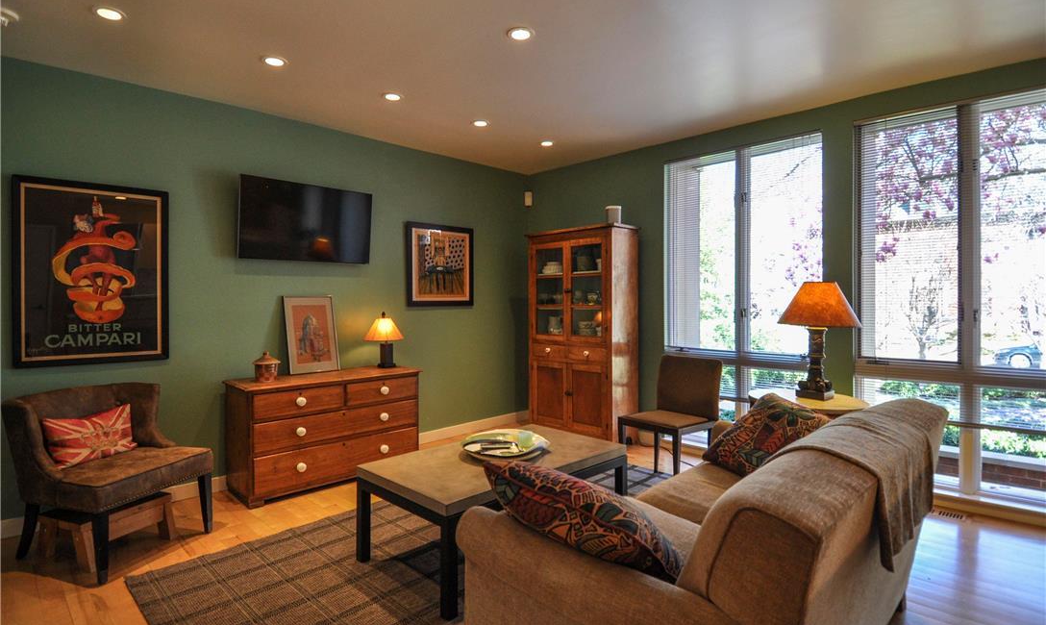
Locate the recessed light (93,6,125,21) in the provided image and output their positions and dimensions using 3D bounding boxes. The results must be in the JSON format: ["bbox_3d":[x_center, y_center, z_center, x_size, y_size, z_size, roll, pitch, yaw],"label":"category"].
[{"bbox_3d":[-1.987,-1.433,2.510,0.130,0.030,0.130,-1,1,-45],"label":"recessed light"}]

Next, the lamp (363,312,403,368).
[{"bbox_3d":[-1.078,0.207,4.095,0.299,0.415,0.299,-2,2,-44],"label":"lamp"}]

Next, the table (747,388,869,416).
[{"bbox_3d":[1.681,0.833,3.125,0.595,0.640,0.676,-2,2,-44],"label":"table"}]

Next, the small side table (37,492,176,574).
[{"bbox_3d":[-2.086,1.088,2.661,0.390,0.225,0.410,0,1,25],"label":"small side table"}]

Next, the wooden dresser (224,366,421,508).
[{"bbox_3d":[-1.434,0.849,3.866,1.282,0.738,0.537,-1,1,-45],"label":"wooden dresser"}]

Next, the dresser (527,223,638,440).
[{"bbox_3d":[0.546,0.218,4.946,0.419,1.950,1.031,-1,1,-45],"label":"dresser"}]

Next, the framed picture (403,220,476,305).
[{"bbox_3d":[-0.730,-0.413,4.677,0.708,0.718,0.030,-2,2,-44],"label":"framed picture"}]

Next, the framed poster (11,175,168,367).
[{"bbox_3d":[-2.447,-0.219,3.000,0.690,1.019,0.030,-2,2,-44],"label":"framed poster"}]

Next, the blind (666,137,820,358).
[{"bbox_3d":[1.688,-0.487,4.145,0.050,1.600,1.209,-1,1,-45],"label":"blind"}]

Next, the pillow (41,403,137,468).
[{"bbox_3d":[-2.298,0.657,2.806,0.120,0.250,0.440,-14,-1,8],"label":"pillow"}]

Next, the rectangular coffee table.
[{"bbox_3d":[-0.119,0.958,2.693,1.207,0.444,0.718,-2,2,-44],"label":"rectangular coffee table"}]

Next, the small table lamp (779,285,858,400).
[{"bbox_3d":[1.816,0.161,3.202,0.480,0.695,0.480,-2,2,-44],"label":"small table lamp"}]

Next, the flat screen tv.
[{"bbox_3d":[-1.624,-0.675,3.983,0.996,0.577,0.050,-1,7,-45],"label":"flat screen tv"}]

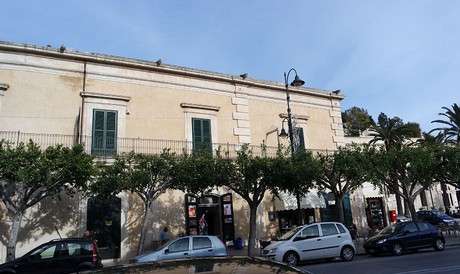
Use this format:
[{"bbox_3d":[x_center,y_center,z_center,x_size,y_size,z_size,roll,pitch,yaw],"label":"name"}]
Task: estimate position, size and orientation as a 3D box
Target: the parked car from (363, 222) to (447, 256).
[{"bbox_3d":[8.153,4.663,14.473,3.830,1.430,1.660,1,-13,-16],"label":"parked car"}]

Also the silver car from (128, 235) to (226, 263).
[{"bbox_3d":[-2.090,4.550,11.840,3.830,1.480,1.660,0,-15,-15],"label":"silver car"}]

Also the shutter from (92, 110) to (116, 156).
[{"bbox_3d":[-6.649,-0.182,16.311,1.224,2.611,0.100,4,-16,-26],"label":"shutter"}]

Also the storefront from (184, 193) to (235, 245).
[{"bbox_3d":[-1.108,4.778,17.533,2.900,3.250,0.500,4,-16,-26],"label":"storefront"}]

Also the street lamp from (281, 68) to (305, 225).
[{"bbox_3d":[3.238,0.995,15.159,0.700,9.030,2.300,1,-13,-16],"label":"street lamp"}]

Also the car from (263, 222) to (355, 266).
[{"bbox_3d":[3.288,4.445,13.076,3.920,1.640,1.700,1,-13,-16],"label":"car"}]

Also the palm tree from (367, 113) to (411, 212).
[{"bbox_3d":[18.108,3.592,33.542,4.500,11.900,4.500,4,-16,-26],"label":"palm tree"}]

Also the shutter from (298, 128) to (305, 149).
[{"bbox_3d":[5.263,0.475,22.526,0.650,2.430,0.080,3,-14,-27],"label":"shutter"}]

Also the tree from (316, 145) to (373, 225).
[{"bbox_3d":[5.904,2.986,15.807,3.200,5.150,3.100,1,-13,-16],"label":"tree"}]

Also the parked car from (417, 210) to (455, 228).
[{"bbox_3d":[20.200,8.150,30.400,1.700,1.480,3.950,0,-13,-13],"label":"parked car"}]

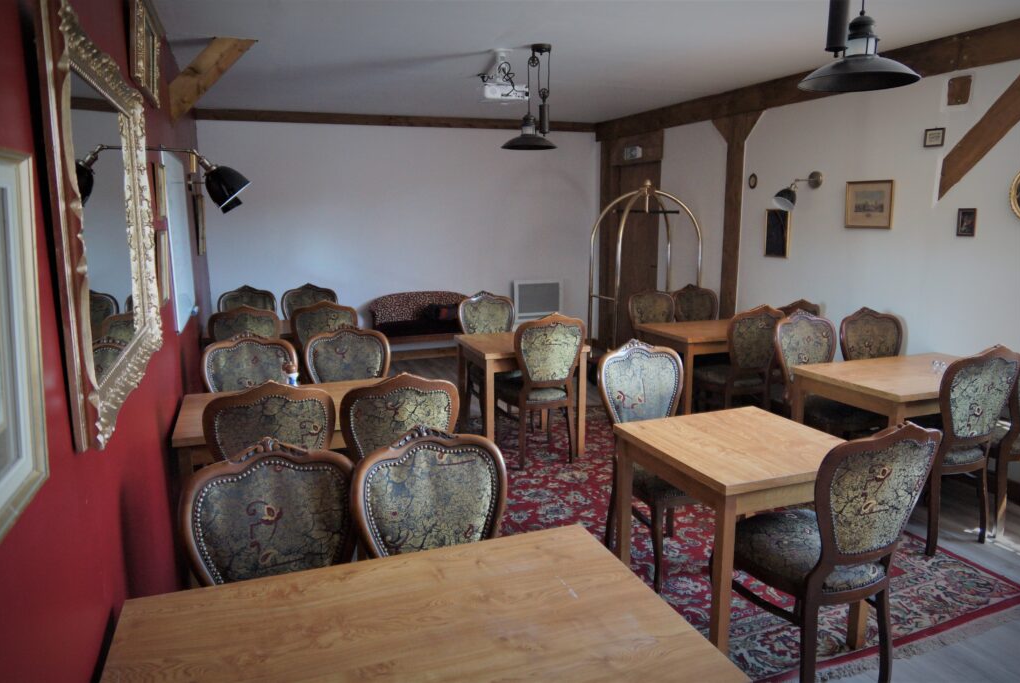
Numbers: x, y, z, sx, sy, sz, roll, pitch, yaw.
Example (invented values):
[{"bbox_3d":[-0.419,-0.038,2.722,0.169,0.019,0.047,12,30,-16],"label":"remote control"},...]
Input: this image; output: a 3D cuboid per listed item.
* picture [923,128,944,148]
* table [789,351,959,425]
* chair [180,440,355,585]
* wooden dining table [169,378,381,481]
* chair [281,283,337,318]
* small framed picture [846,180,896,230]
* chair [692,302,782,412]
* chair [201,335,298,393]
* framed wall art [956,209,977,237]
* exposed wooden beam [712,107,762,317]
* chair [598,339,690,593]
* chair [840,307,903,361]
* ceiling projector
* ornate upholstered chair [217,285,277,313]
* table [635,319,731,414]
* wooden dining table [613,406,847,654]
[{"bbox_3d":[2.547,-1.224,4.105,0.018,0.117,0.132,-4,11,-21],"label":"picture"},{"bbox_3d":[2.219,0.531,3.767,1.110,0.750,0.690,-4,11,-21],"label":"table"},{"bbox_3d":[-0.557,0.808,1.688,0.490,1.000,0.590,-4,11,-21],"label":"chair"},{"bbox_3d":[-0.916,0.648,3.236,1.110,0.750,0.705,-4,11,-21],"label":"wooden dining table"},{"bbox_3d":[-1.704,0.018,5.960,0.490,1.000,0.590,-4,11,-21],"label":"chair"},{"bbox_3d":[2.404,-0.918,4.594,0.025,0.312,0.370,-4,11,-21],"label":"small framed picture"},{"bbox_3d":[1.598,0.211,4.838,0.490,1.000,0.560,-6,12,-28],"label":"chair"},{"bbox_3d":[-1.257,0.497,3.381,0.490,1.000,0.575,-5,11,-20],"label":"chair"},{"bbox_3d":[2.643,-0.688,3.957,0.018,0.160,0.117,-4,11,-21],"label":"framed wall art"},{"bbox_3d":[1.923,-0.704,5.918,0.130,2.410,0.660,-4,11,-21],"label":"exposed wooden beam"},{"bbox_3d":[0.710,0.532,3.137,0.490,1.000,0.590,-4,11,-21],"label":"chair"},{"bbox_3d":[2.381,0.322,4.219,0.490,1.000,0.590,-4,11,-21],"label":"chair"},{"bbox_3d":[-0.029,-1.612,4.172,0.270,0.310,0.235,-3,11,-16],"label":"ceiling projector"},{"bbox_3d":[-2.183,0.051,5.764,0.490,1.000,0.575,-5,11,-20],"label":"ornate upholstered chair"},{"bbox_3d":[1.610,0.256,5.190,1.110,0.755,0.695,-5,11,-20],"label":"table"},{"bbox_3d":[0.884,0.744,2.672,0.703,0.750,0.700,-4,11,-21],"label":"wooden dining table"}]

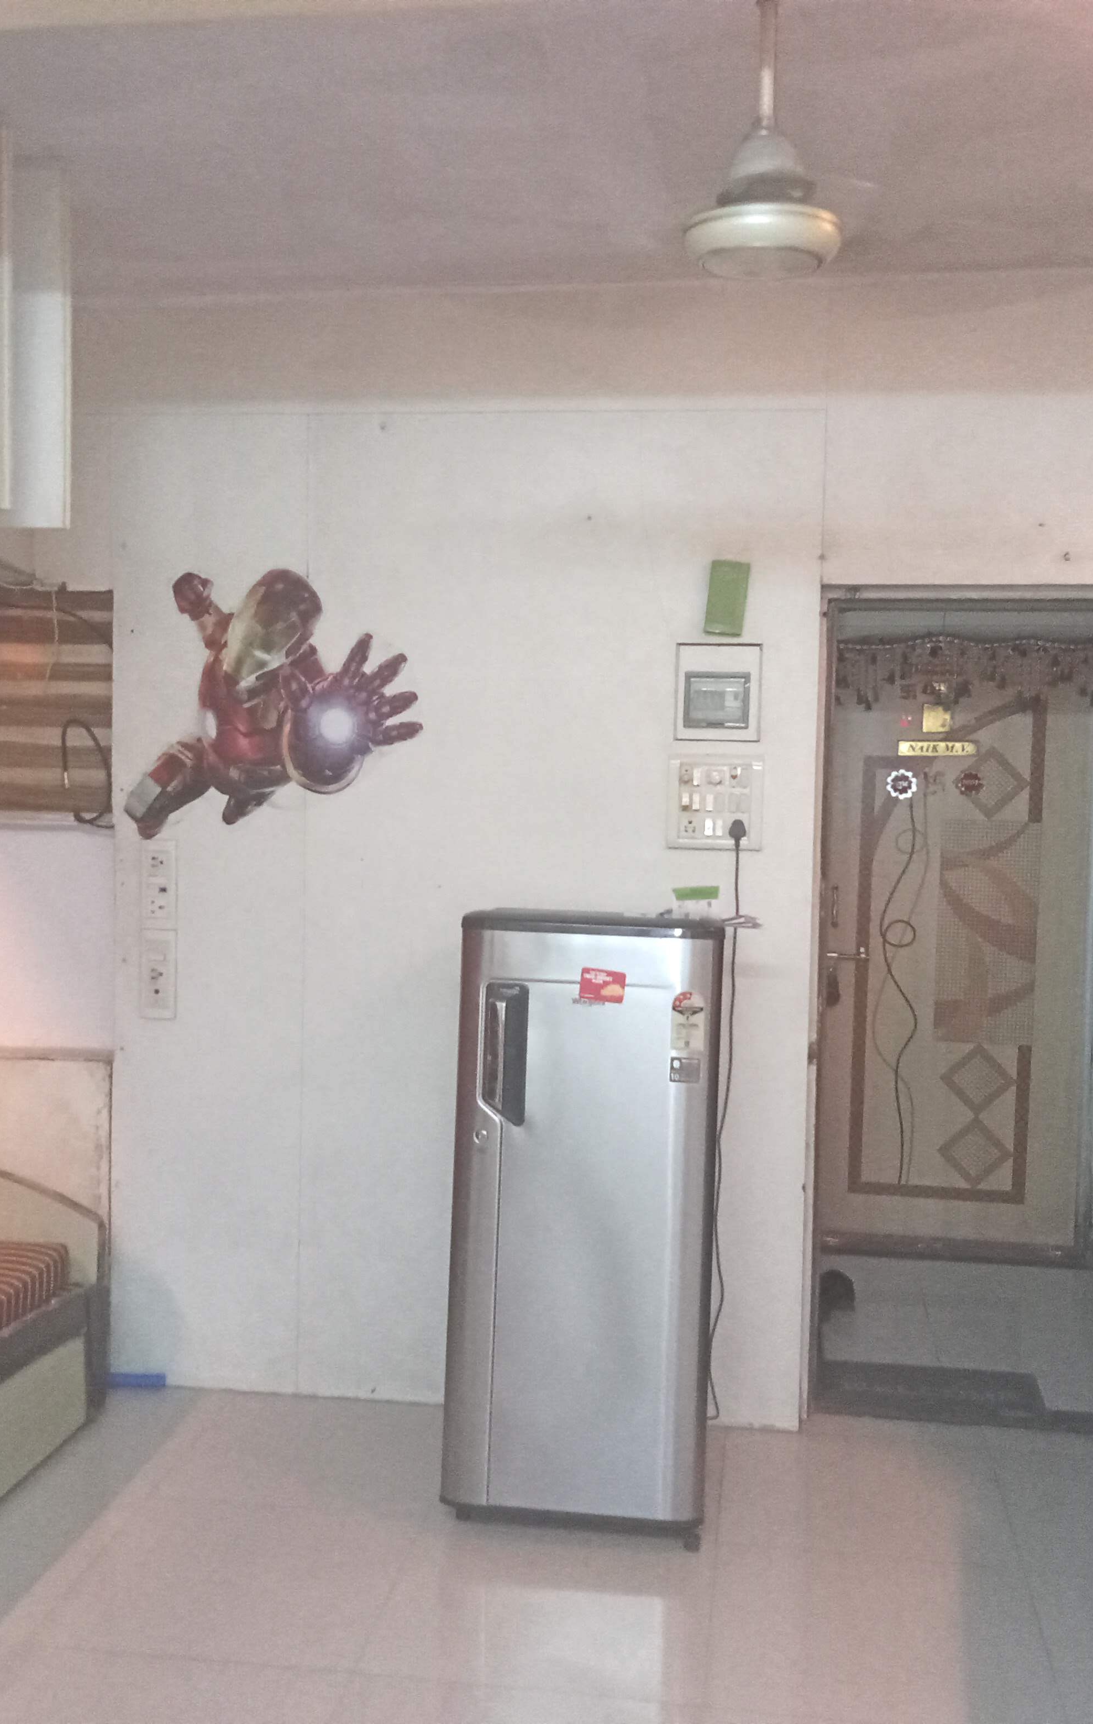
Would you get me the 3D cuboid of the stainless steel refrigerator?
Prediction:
[{"bbox_3d":[0.107,0.762,4.114,0.540,1.270,0.600,2,4,8],"label":"stainless steel refrigerator"}]

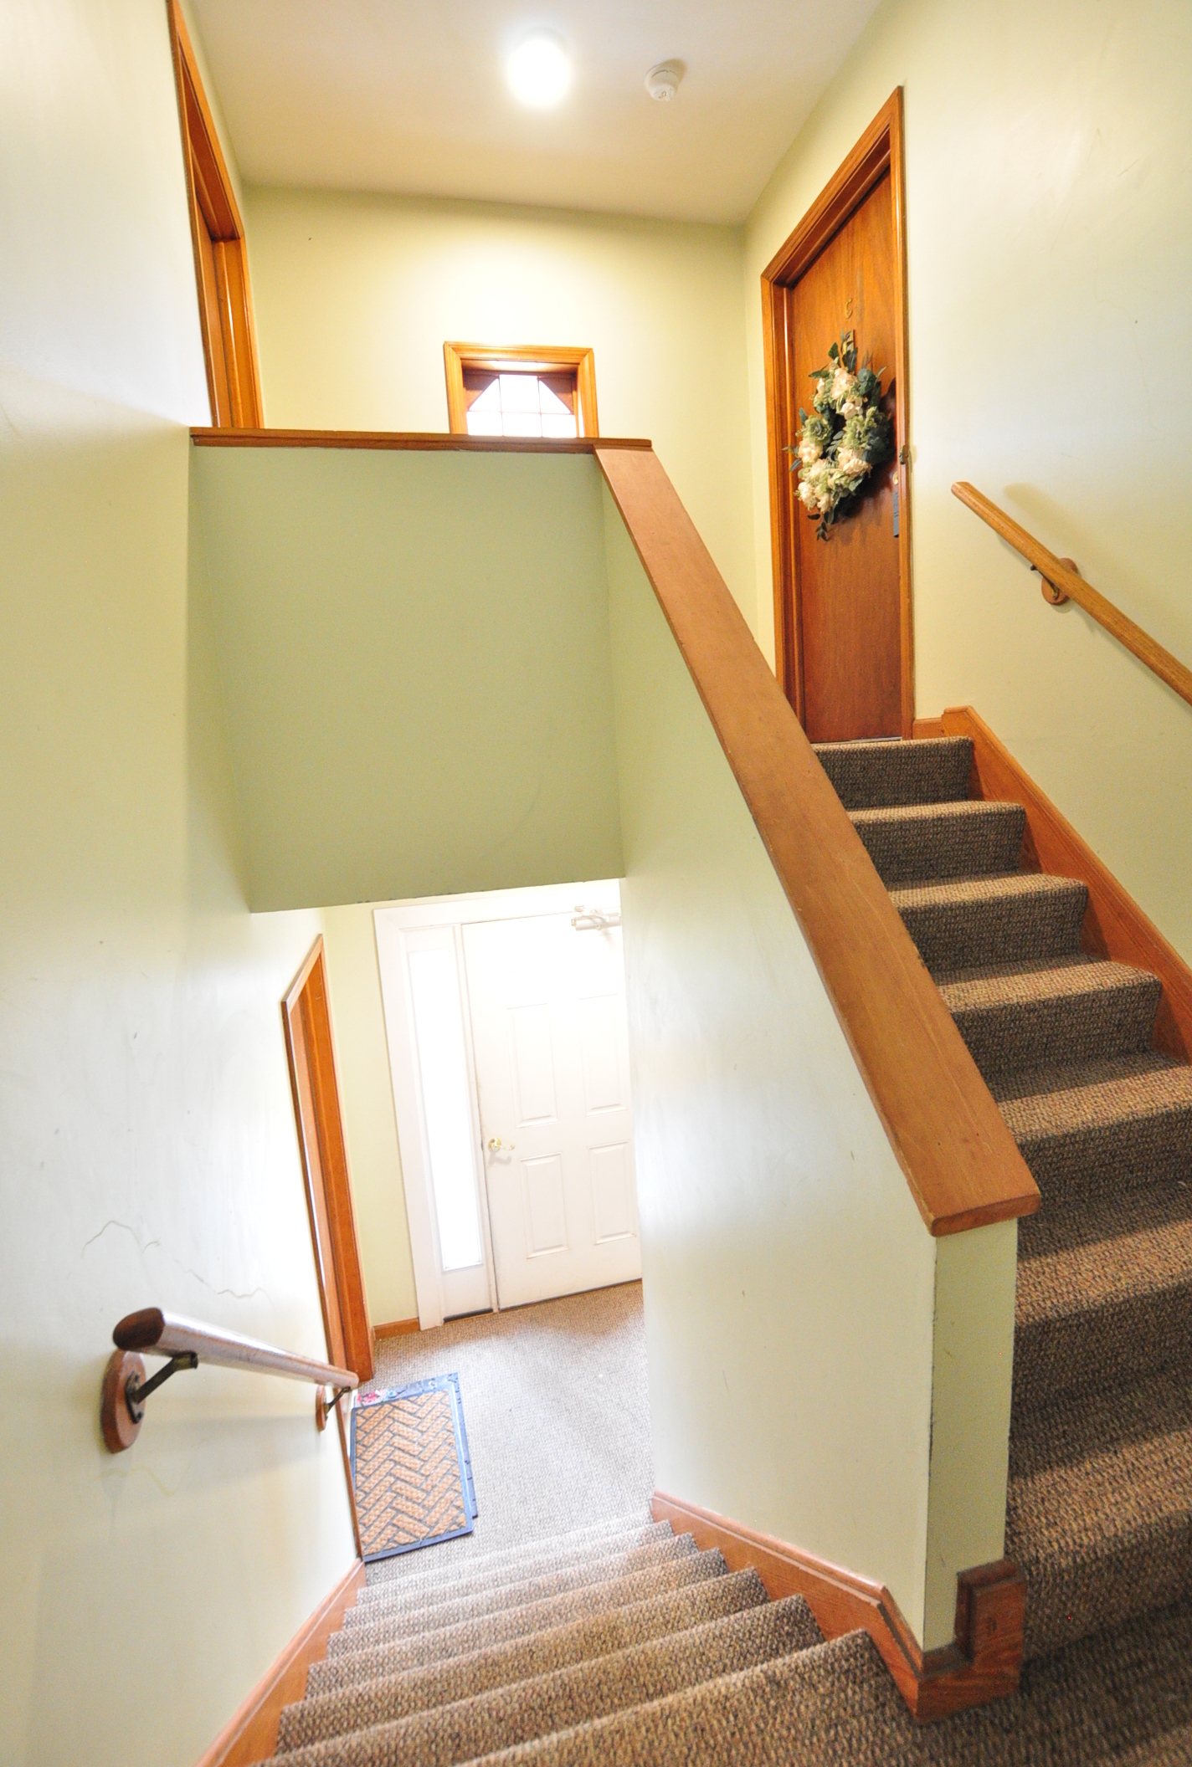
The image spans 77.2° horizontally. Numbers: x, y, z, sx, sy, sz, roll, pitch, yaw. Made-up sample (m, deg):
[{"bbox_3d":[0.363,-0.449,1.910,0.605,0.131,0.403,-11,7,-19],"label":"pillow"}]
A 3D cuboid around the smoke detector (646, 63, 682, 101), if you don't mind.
[{"bbox_3d":[0.242,-2.883,2.702,0.127,0.045,0.127,-3,9,1],"label":"smoke detector"}]

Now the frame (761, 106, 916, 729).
[{"bbox_3d":[0.989,-1.621,3.034,0.135,2.095,1.045,-6,10,-12],"label":"frame"}]

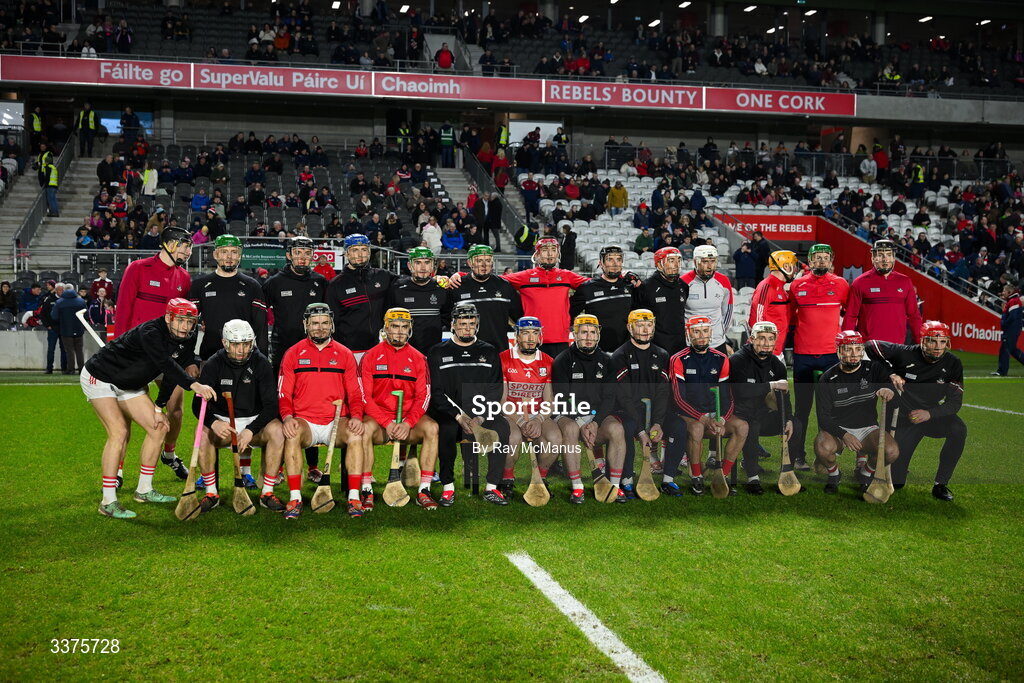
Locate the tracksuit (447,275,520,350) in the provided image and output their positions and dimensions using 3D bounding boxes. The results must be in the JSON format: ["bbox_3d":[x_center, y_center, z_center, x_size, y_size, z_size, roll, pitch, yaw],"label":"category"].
[{"bbox_3d":[-0.213,-0.205,9.600,0.600,0.700,0.330,0,2,-7],"label":"tracksuit"}]

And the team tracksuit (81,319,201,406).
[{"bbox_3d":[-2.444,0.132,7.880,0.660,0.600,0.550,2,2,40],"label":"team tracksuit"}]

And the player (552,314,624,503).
[{"bbox_3d":[0.559,0.455,8.620,0.520,1.297,0.800,0,2,-4],"label":"player"}]

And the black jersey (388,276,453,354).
[{"bbox_3d":[-0.697,-0.190,9.100,0.540,0.630,0.300,0,2,-8],"label":"black jersey"}]

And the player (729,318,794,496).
[{"bbox_3d":[1.919,0.477,9.120,0.500,1.277,0.800,0,2,-10],"label":"player"}]

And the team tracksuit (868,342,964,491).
[{"bbox_3d":[3.054,0.539,9.000,0.700,1.095,0.850,1,2,10],"label":"team tracksuit"}]

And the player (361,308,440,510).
[{"bbox_3d":[-0.780,0.442,8.376,0.570,1.340,0.830,0,2,-8],"label":"player"}]

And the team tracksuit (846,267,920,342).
[{"bbox_3d":[3.094,-0.236,9.950,0.610,0.740,0.300,0,2,6],"label":"team tracksuit"}]

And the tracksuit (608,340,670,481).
[{"bbox_3d":[1.005,0.499,9.001,0.550,1.009,0.720,0,2,-8],"label":"tracksuit"}]

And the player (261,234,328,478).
[{"bbox_3d":[-1.690,0.138,9.378,0.540,1.890,0.380,0,2,-11],"label":"player"}]

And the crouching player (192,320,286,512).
[{"bbox_3d":[-1.888,0.485,8.267,0.630,1.260,0.830,0,2,-10],"label":"crouching player"}]

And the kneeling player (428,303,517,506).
[{"bbox_3d":[-0.300,0.418,8.638,0.620,1.398,0.820,0,2,-8],"label":"kneeling player"}]

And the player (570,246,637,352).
[{"bbox_3d":[0.775,0.138,9.700,0.600,1.850,0.380,0,2,-8],"label":"player"}]

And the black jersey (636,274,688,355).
[{"bbox_3d":[1.226,-0.217,9.800,0.540,0.720,0.340,-1,2,-23],"label":"black jersey"}]

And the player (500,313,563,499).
[{"bbox_3d":[0.153,0.462,8.920,0.470,1.297,0.780,0,2,-8],"label":"player"}]

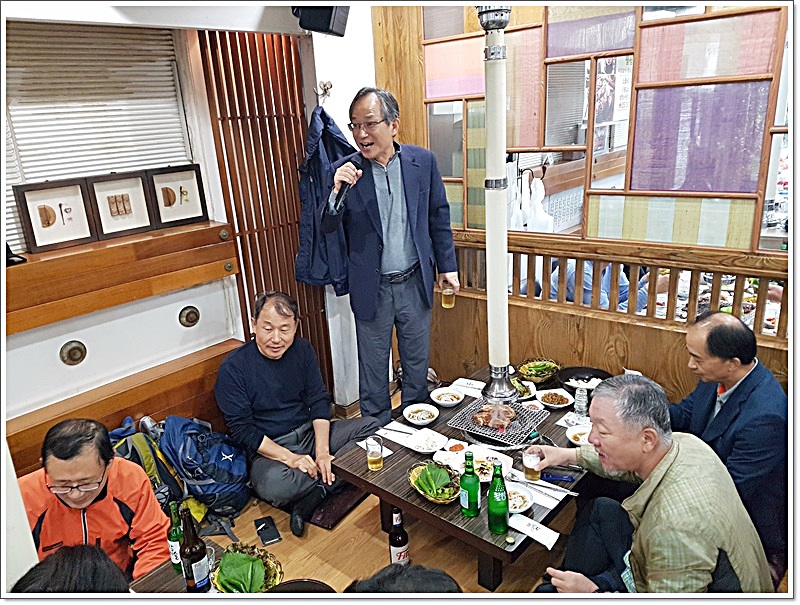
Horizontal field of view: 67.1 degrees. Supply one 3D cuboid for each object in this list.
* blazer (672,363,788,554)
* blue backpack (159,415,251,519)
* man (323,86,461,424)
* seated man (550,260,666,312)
[{"bbox_3d":[1.167,0.512,2.072,0.500,0.620,0.540,4,19,22],"label":"blazer"},{"bbox_3d":[-0.799,0.672,2.470,0.270,0.430,0.210,-23,-9,-41],"label":"blue backpack"},{"bbox_3d":[-0.050,-0.033,2.523,0.520,1.660,0.360,-4,17,-3],"label":"man"},{"bbox_3d":[1.422,-0.251,4.259,0.650,0.860,0.720,-19,23,-41],"label":"seated man"}]

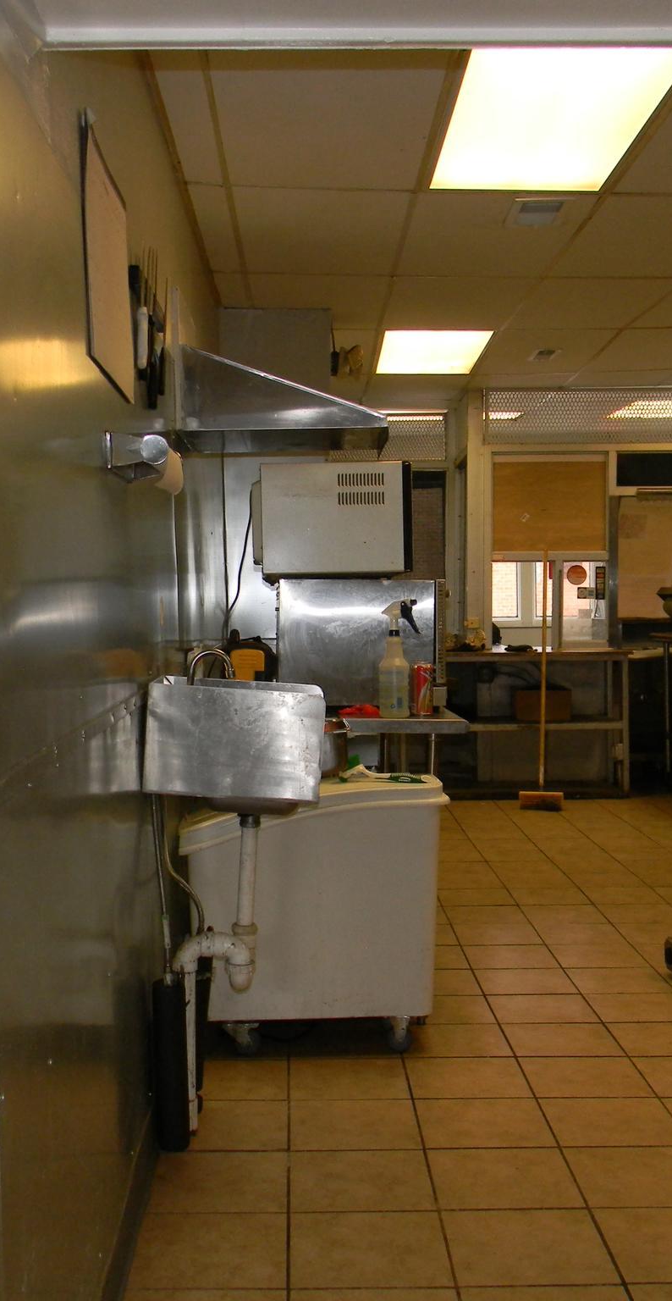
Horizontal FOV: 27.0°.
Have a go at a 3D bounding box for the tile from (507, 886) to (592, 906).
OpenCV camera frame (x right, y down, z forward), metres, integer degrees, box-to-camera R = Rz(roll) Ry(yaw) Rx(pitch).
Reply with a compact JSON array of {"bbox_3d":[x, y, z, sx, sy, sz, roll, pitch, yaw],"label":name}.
[{"bbox_3d":[0.878,1.020,5.763,0.302,0.010,0.302,0,2,-2],"label":"tile"}]

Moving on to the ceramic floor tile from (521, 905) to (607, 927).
[{"bbox_3d":[0.894,1.038,5.493,0.302,0.010,0.302,0,2,-2],"label":"ceramic floor tile"}]

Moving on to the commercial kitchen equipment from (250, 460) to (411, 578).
[{"bbox_3d":[-0.023,-0.438,4.846,0.530,0.380,0.560,0,2,-1],"label":"commercial kitchen equipment"}]

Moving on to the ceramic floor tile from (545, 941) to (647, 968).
[{"bbox_3d":[0.930,1.081,4.959,0.305,0.010,0.305,0,2,-2],"label":"ceramic floor tile"}]

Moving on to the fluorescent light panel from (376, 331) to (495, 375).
[{"bbox_3d":[0.520,-1.641,7.639,0.570,0.060,1.200,0,2,-2],"label":"fluorescent light panel"}]

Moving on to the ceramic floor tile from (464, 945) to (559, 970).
[{"bbox_3d":[0.603,1.056,4.834,0.302,0.010,0.302,0,2,-2],"label":"ceramic floor tile"}]

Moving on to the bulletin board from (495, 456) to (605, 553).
[{"bbox_3d":[1.381,-0.931,9.050,0.750,0.610,0.030,0,2,-2],"label":"bulletin board"}]

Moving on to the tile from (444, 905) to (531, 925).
[{"bbox_3d":[0.584,1.032,5.447,0.302,0.010,0.302,0,2,-2],"label":"tile"}]

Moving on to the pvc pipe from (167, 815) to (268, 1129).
[{"bbox_3d":[-0.275,0.742,3.250,0.225,0.705,0.160,0,2,-2],"label":"pvc pipe"}]

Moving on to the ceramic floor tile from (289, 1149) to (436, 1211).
[{"bbox_3d":[0.052,1.127,2.975,0.302,0.010,0.302,0,2,-2],"label":"ceramic floor tile"}]

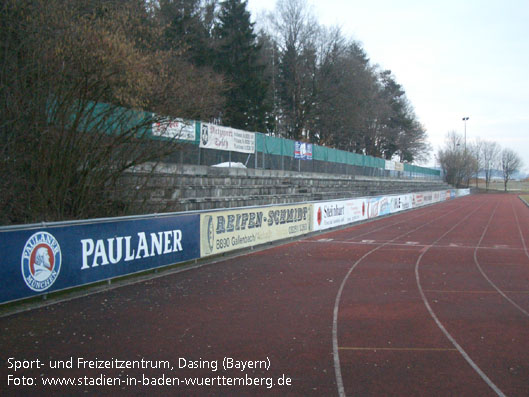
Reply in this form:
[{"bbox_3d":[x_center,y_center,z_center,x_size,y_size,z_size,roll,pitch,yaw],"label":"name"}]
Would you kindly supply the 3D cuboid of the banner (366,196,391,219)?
[{"bbox_3d":[5.737,0.404,31.381,0.050,0.940,5.909,1,1,21],"label":"banner"}]

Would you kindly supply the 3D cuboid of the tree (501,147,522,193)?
[{"bbox_3d":[63.094,-7.177,159.907,5.617,11.174,5.617,0,1,0],"label":"tree"}]

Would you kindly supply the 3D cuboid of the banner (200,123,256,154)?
[{"bbox_3d":[-1.493,-2.614,27.819,0.040,1.025,5.758,1,1,21],"label":"banner"}]

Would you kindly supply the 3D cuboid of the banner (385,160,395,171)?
[{"bbox_3d":[13.082,-3.405,65.242,0.040,0.978,5.958,1,1,21],"label":"banner"}]

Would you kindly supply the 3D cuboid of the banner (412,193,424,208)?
[{"bbox_3d":[10.981,0.128,44.847,0.050,0.940,6.482,1,1,21],"label":"banner"}]

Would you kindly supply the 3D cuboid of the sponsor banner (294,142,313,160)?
[{"bbox_3d":[2.371,-2.851,37.738,0.040,1.006,3.576,1,1,21],"label":"sponsor banner"}]

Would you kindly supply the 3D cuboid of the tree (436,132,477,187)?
[{"bbox_3d":[41.402,-7.897,134.880,8.617,12.637,8.617,0,1,0],"label":"tree"}]

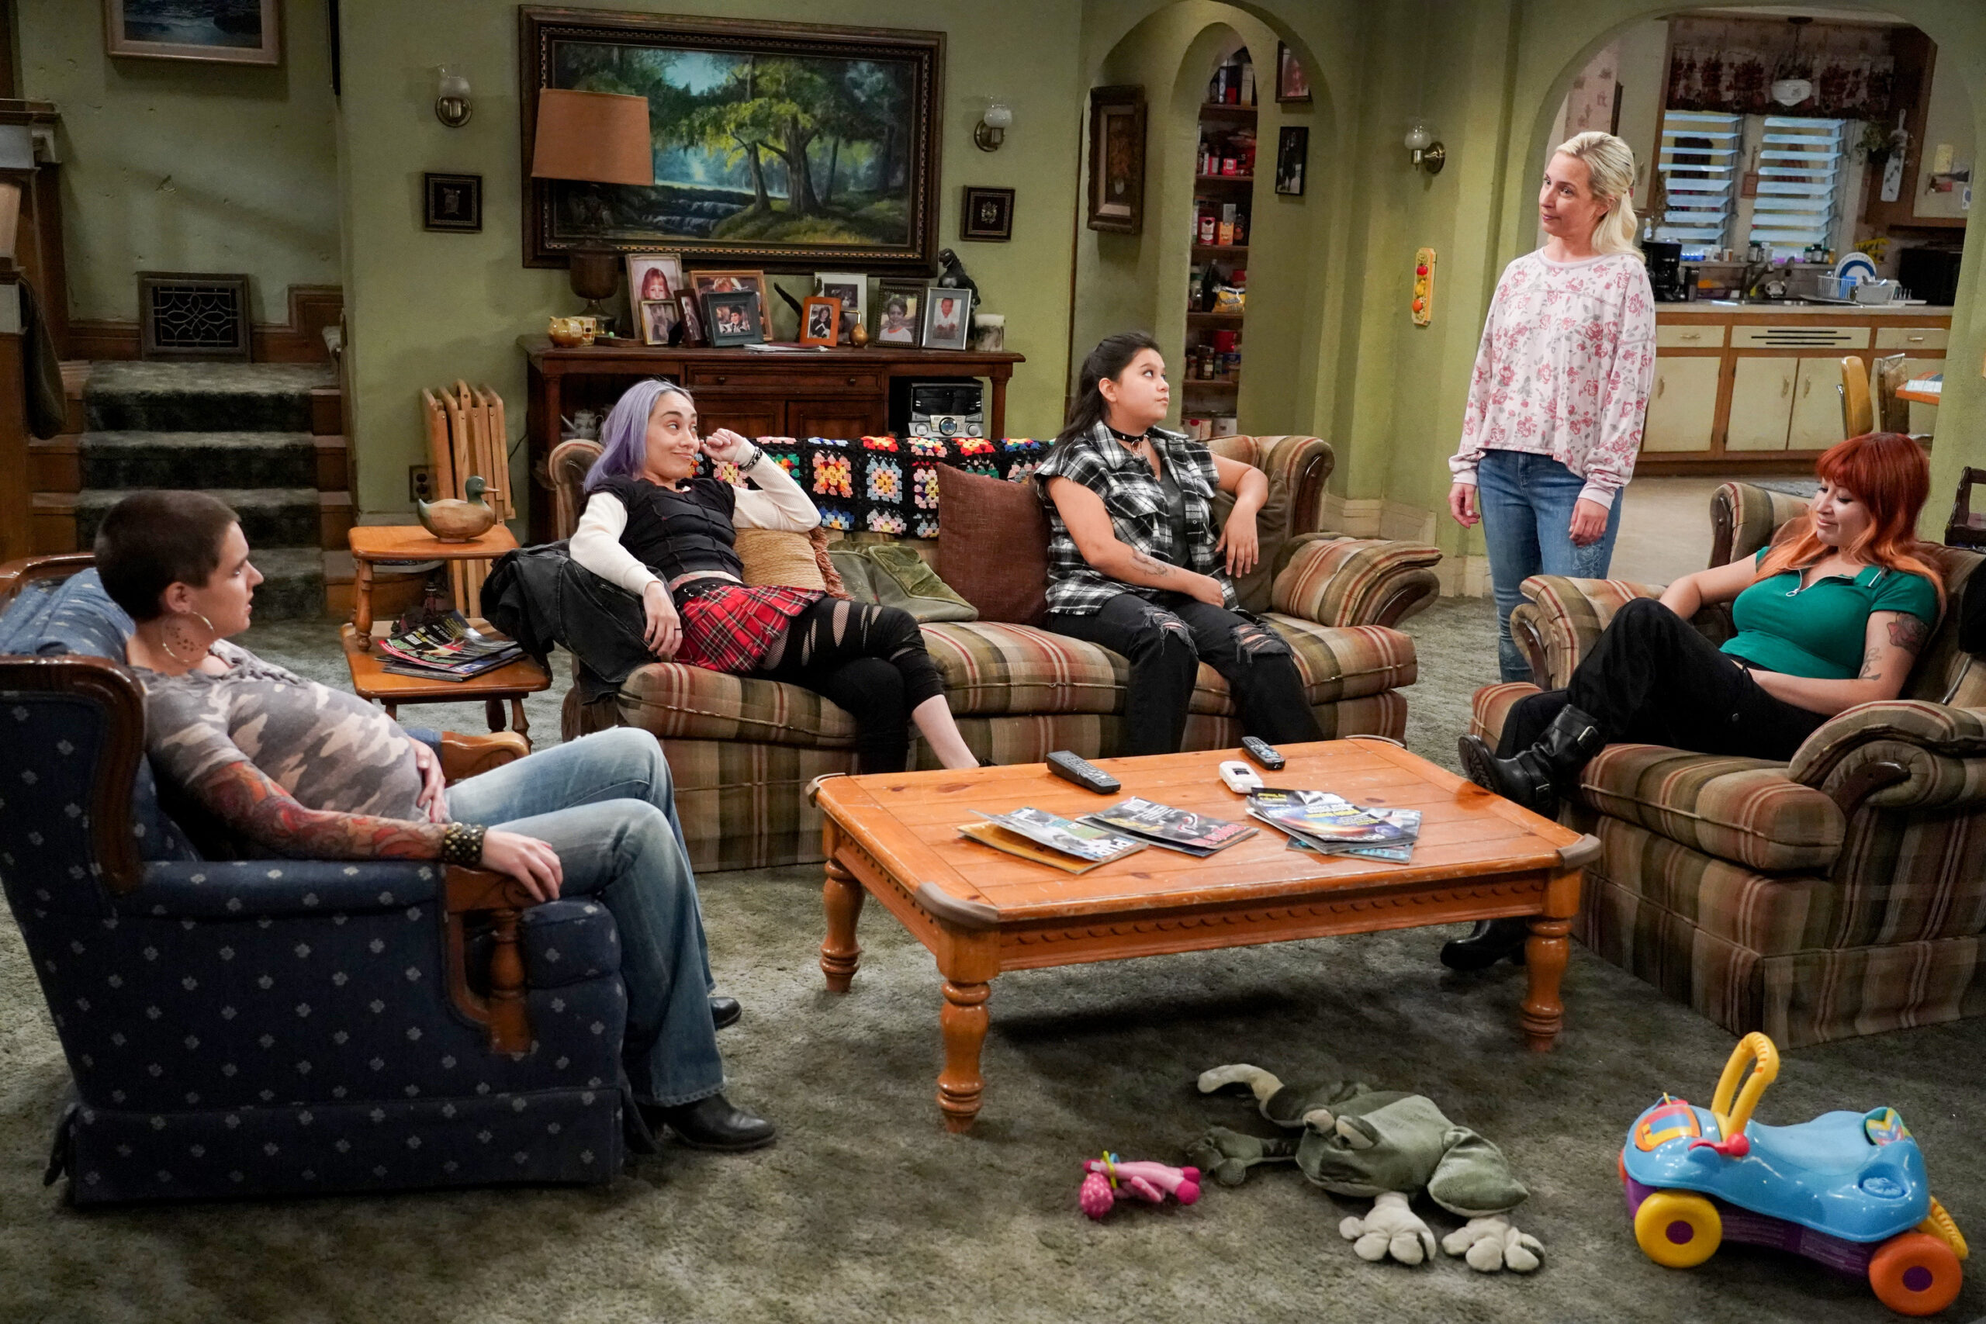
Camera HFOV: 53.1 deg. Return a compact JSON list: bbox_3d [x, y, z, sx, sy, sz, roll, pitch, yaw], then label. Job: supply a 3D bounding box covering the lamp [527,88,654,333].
[{"bbox_3d":[-1.383,-1.556,6.923,0.428,0.823,0.428,-3,14,-21],"label":"lamp"}]

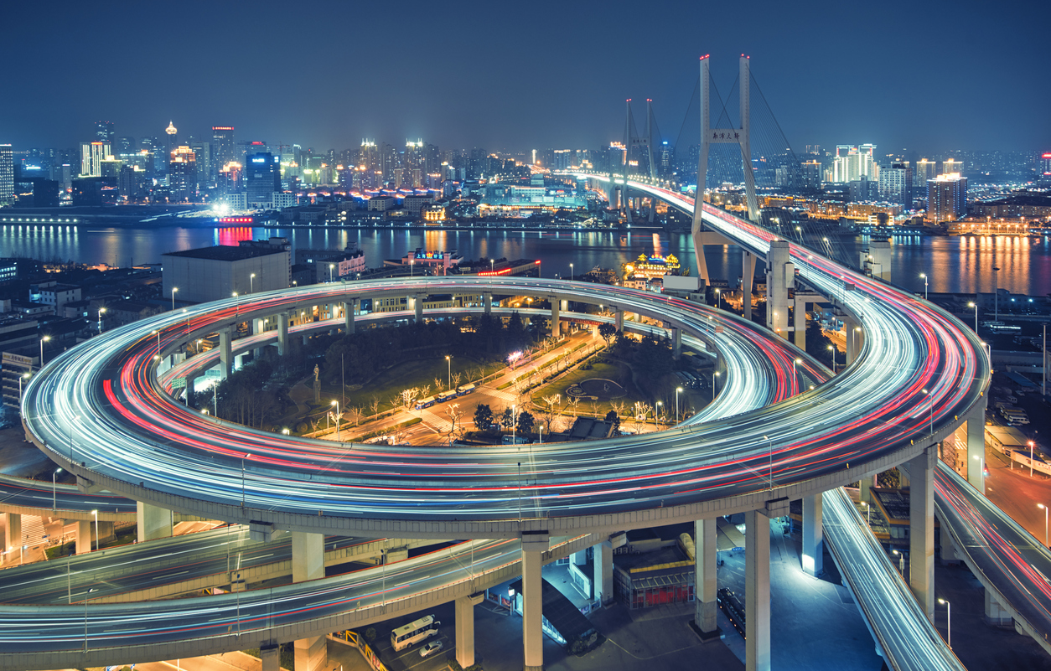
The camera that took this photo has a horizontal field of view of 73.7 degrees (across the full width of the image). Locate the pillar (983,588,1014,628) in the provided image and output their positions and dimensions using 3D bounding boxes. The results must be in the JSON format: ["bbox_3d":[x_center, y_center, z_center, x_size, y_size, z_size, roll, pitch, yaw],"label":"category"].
[{"bbox_3d":[90.352,51.751,133.821,4.300,7.200,2.000,1,13,3],"label":"pillar"}]

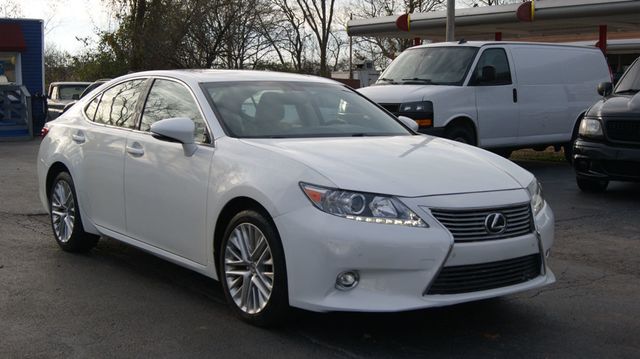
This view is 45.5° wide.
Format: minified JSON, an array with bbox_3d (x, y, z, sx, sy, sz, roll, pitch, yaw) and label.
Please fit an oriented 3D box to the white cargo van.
[{"bbox_3d":[2.911,-1.325,13.324,5.680,2.080,2.030,-5,8,-42],"label":"white cargo van"}]

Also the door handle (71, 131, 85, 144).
[{"bbox_3d":[-1.880,-0.314,5.924,0.060,0.060,0.220,-3,6,-37],"label":"door handle"}]

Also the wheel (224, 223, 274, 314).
[{"bbox_3d":[-0.303,0.468,4.083,0.200,0.490,0.490,-3,6,-37],"label":"wheel"}]

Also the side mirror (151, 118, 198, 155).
[{"bbox_3d":[-0.844,-0.243,4.438,0.250,0.210,0.170,-3,6,-37],"label":"side mirror"}]

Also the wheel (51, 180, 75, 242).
[{"bbox_3d":[-2.022,0.260,6.309,0.200,0.490,0.490,-3,6,-37],"label":"wheel"}]

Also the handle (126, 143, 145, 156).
[{"bbox_3d":[-1.236,-0.194,5.077,0.060,0.060,0.220,-3,6,-37],"label":"handle"}]

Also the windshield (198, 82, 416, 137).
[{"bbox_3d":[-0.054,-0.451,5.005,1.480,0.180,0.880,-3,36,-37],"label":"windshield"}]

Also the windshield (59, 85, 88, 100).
[{"bbox_3d":[-7.405,-2.679,23.500,1.400,0.620,0.200,-2,-35,-29],"label":"windshield"}]

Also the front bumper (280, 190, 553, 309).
[{"bbox_3d":[0.723,0.336,4.053,1.800,0.560,0.620,-3,6,-37],"label":"front bumper"}]

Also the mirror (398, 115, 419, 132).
[{"bbox_3d":[0.686,-0.364,5.634,0.250,0.210,0.170,-3,6,-37],"label":"mirror"}]

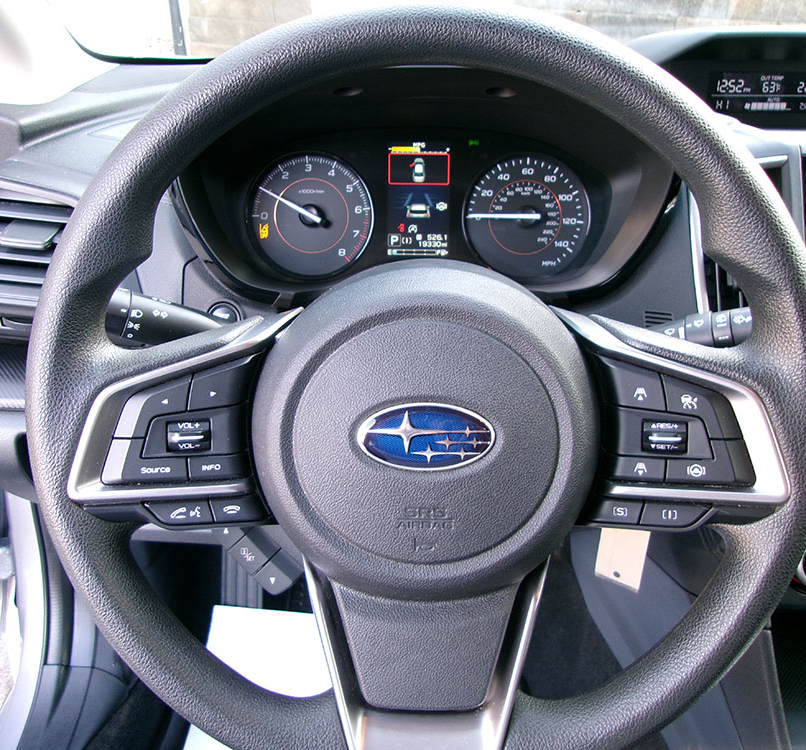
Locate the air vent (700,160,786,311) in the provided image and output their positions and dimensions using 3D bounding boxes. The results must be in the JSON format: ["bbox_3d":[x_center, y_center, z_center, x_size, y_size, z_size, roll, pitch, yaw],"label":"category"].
[{"bbox_3d":[0.239,-0.093,0.548,0.062,0.112,0.032,0,3,0],"label":"air vent"}]

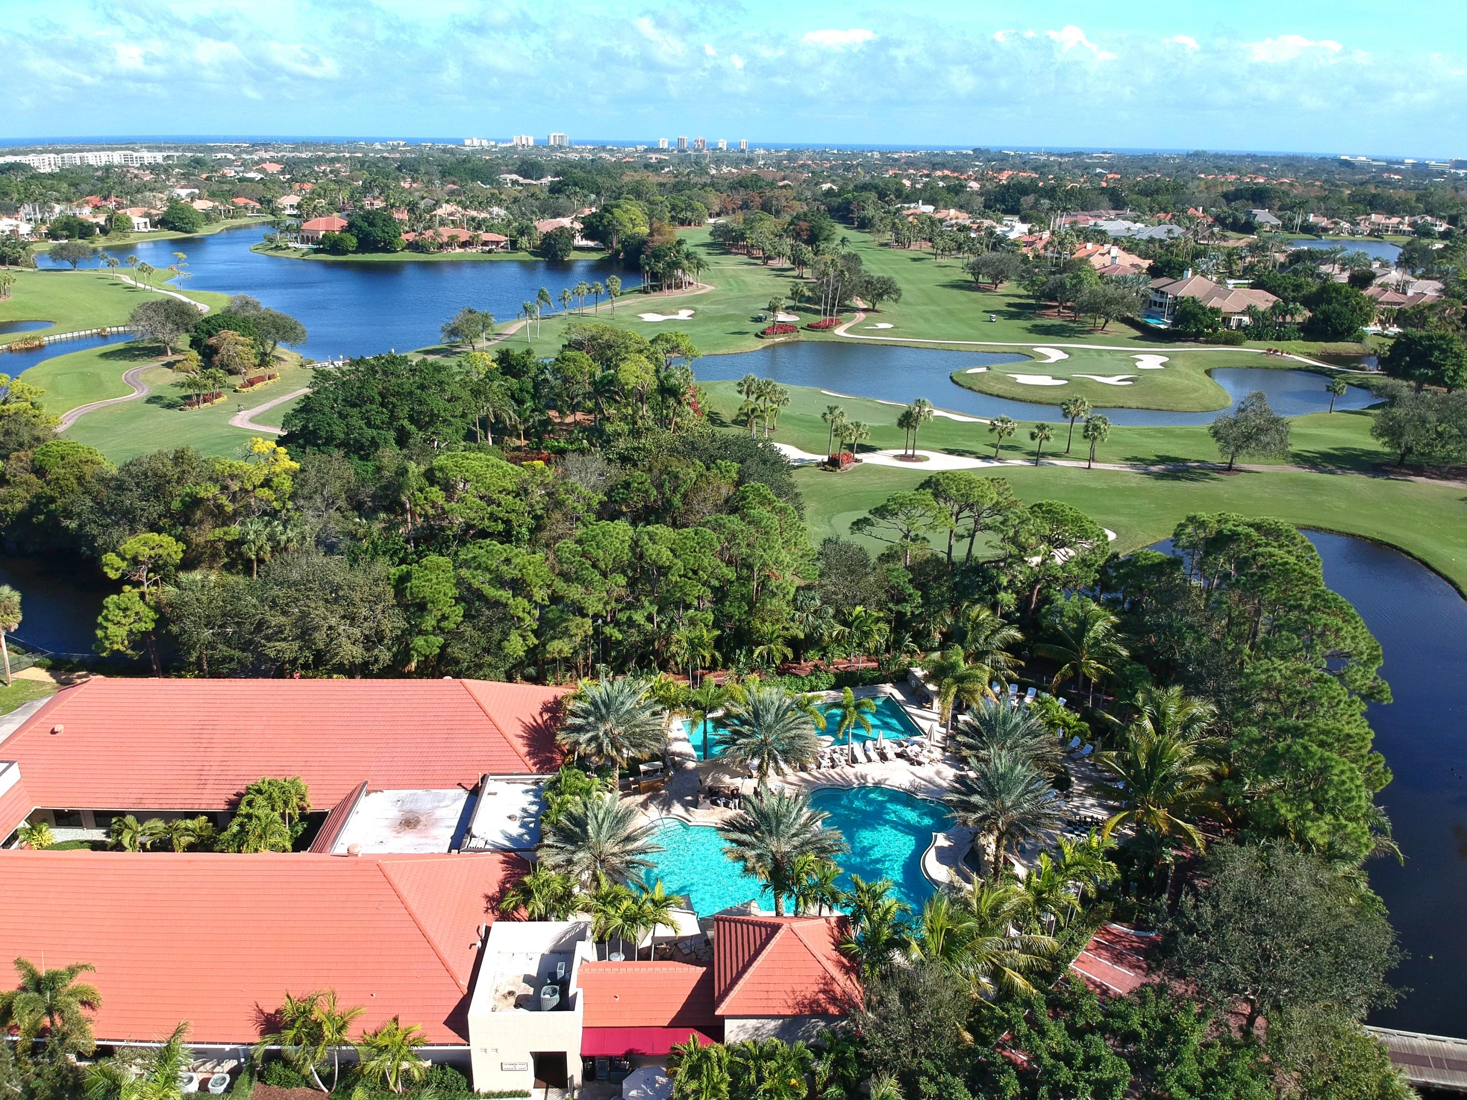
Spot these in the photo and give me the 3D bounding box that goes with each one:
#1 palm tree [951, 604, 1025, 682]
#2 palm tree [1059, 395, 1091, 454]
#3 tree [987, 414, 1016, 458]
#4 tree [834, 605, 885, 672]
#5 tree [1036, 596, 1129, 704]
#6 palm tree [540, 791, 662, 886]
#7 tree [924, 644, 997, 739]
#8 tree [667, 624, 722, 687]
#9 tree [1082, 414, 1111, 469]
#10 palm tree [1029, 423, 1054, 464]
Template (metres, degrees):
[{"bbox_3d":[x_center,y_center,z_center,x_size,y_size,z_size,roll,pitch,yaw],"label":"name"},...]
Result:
[{"bbox_3d":[20.262,8.608,85.214,5.960,7.970,5.960,1,21,0],"label":"palm tree"},{"bbox_3d":[49.735,-18.168,155.065,4.670,8.270,4.670,1,21,0],"label":"palm tree"},{"bbox_3d":[38.493,-16.133,152.074,4.100,6.340,4.100,1,21,0],"label":"tree"},{"bbox_3d":[10.591,7.826,89.568,4.340,6.040,4.340,1,21,0],"label":"tree"},{"bbox_3d":[28.624,9.127,86.999,7.900,9.100,7.900,1,21,0],"label":"tree"},{"bbox_3d":[-7.731,18.649,62.067,7.300,8.300,7.300,1,21,0],"label":"palm tree"},{"bbox_3d":[17.384,11.527,81.466,5.600,8.300,5.600,1,21,0],"label":"tree"},{"bbox_3d":[-3.104,8.464,84.424,4.093,5.524,3.970,1,21,0],"label":"tree"},{"bbox_3d":[53.002,-15.910,155.283,4.200,8.300,4.200,1,21,0],"label":"tree"},{"bbox_3d":[43.175,-14.819,149.084,3.370,6.170,3.370,1,21,0],"label":"palm tree"}]

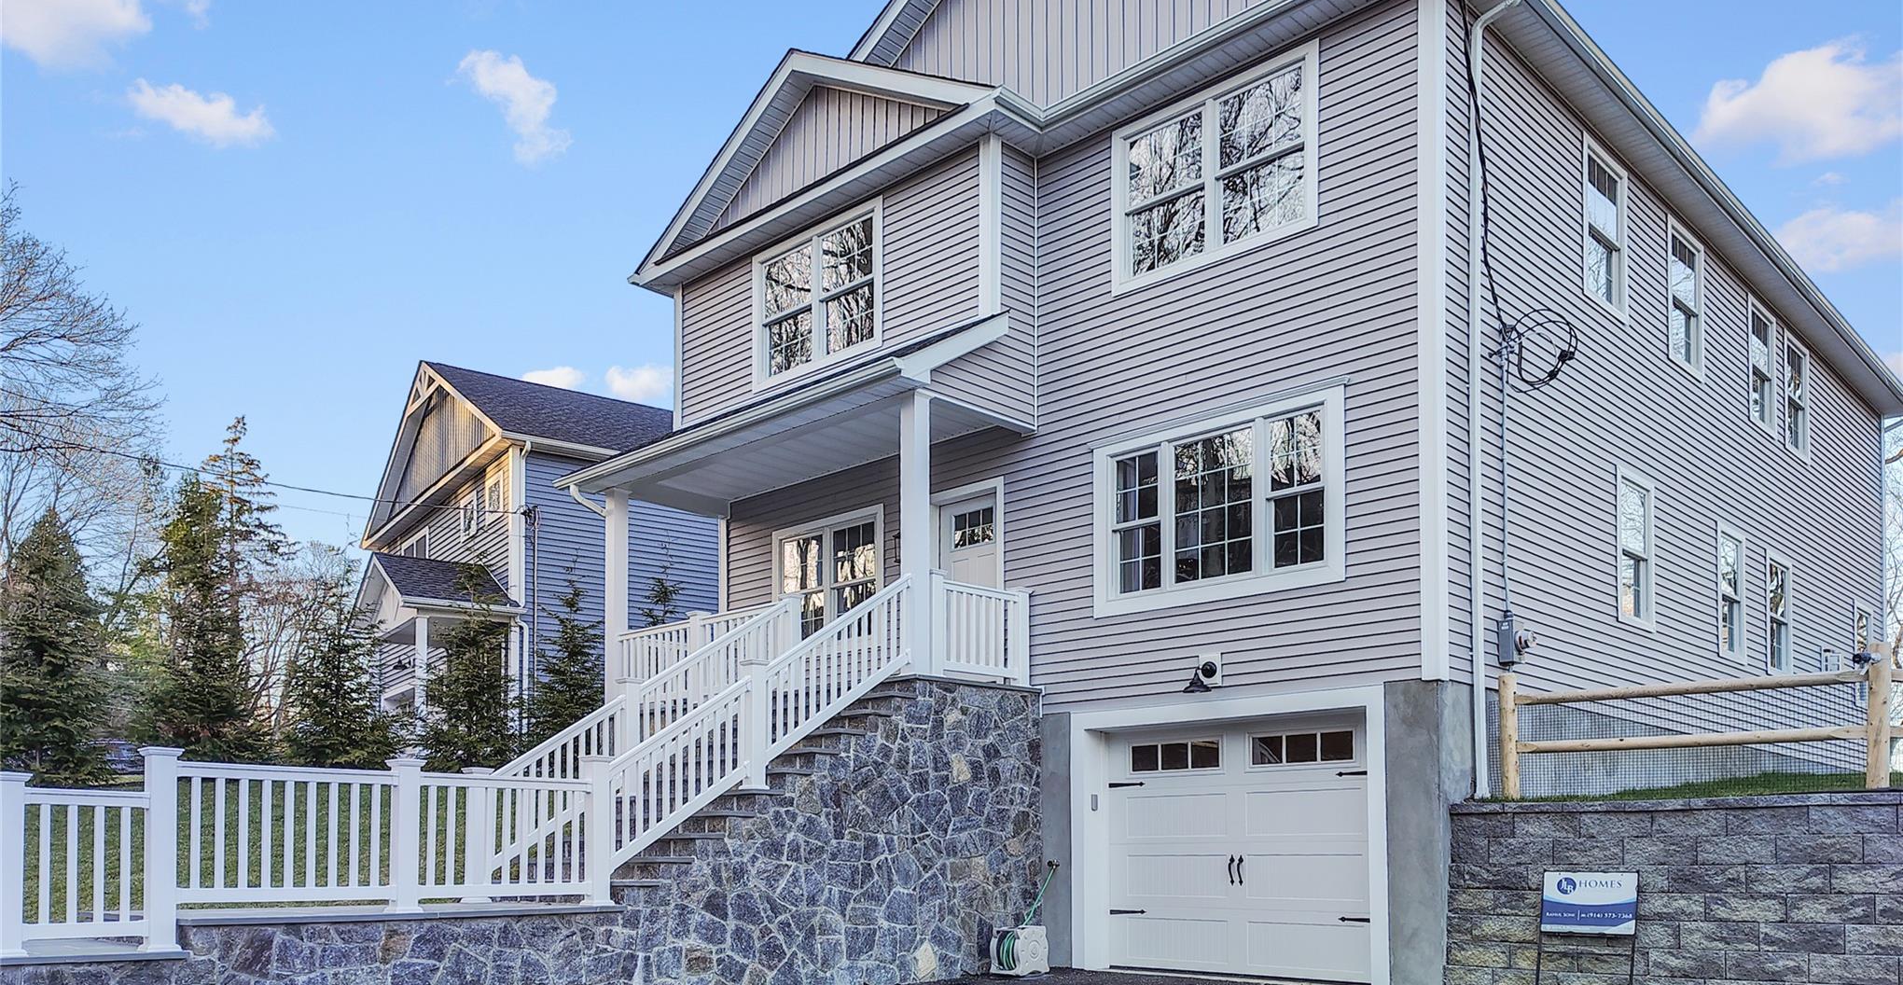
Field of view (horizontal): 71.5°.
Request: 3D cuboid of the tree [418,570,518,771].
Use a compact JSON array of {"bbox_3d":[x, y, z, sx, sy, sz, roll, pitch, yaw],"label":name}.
[{"bbox_3d":[-6.299,2.332,17.200,1.250,2.600,1.250,-7,-11,43],"label":"tree"}]

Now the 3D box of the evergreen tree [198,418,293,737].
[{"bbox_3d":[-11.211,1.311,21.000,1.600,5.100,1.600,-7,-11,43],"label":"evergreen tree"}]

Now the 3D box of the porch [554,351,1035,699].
[{"bbox_3d":[-1.940,0.740,14.800,5.700,3.300,1.900,-7,-11,43],"label":"porch"}]

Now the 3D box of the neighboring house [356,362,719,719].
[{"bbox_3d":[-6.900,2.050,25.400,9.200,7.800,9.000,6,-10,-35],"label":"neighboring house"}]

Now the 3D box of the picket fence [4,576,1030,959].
[{"bbox_3d":[-2.940,2.050,11.109,2.405,2.872,8.554,-7,-11,43],"label":"picket fence"}]

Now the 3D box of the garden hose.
[{"bbox_3d":[0.739,4.191,13.000,0.500,1.050,0.500,-7,-11,43],"label":"garden hose"}]

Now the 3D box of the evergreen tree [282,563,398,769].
[{"bbox_3d":[-7.510,2.173,16.300,1.400,2.600,1.400,-7,-11,43],"label":"evergreen tree"}]

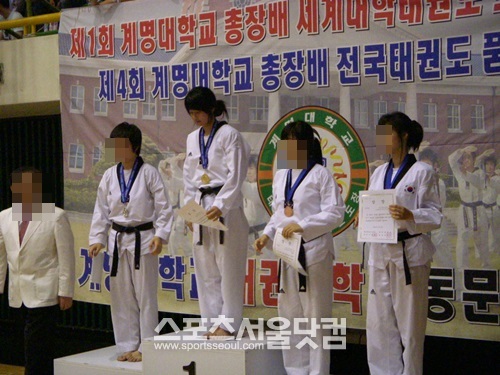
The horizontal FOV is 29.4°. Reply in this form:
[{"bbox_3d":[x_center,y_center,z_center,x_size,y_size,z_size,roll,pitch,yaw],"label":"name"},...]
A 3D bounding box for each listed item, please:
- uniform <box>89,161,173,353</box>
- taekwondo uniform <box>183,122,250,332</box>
[{"bbox_3d":[-0.834,0.481,6.650,0.590,1.340,0.330,0,0,25],"label":"uniform"},{"bbox_3d":[-0.222,0.266,6.330,0.480,1.380,0.360,0,0,36],"label":"taekwondo uniform"}]

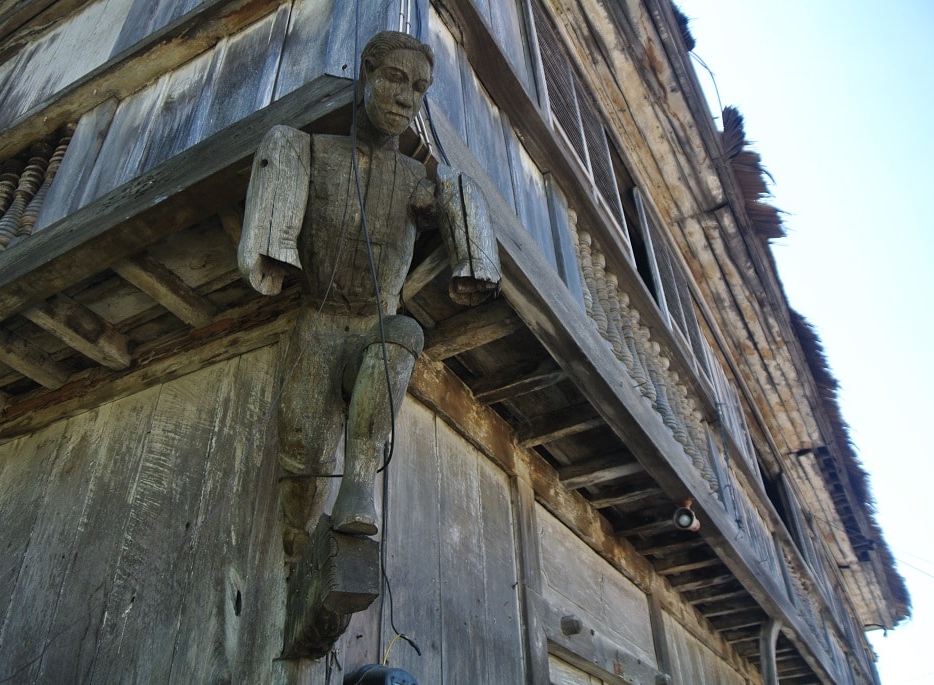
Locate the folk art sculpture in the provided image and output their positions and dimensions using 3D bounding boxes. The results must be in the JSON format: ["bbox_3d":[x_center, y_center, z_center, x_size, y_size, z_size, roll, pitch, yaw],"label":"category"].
[{"bbox_3d":[-0.236,-0.066,1.730,0.556,1.411,0.531,8,-24,-14],"label":"folk art sculpture"}]

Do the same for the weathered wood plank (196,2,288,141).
[{"bbox_3d":[-0.658,-0.837,2.364,0.285,0.573,0.042,-20,-41,22],"label":"weathered wood plank"}]

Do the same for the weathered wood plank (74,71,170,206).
[{"bbox_3d":[-1.232,-0.734,2.764,0.275,0.595,0.035,-20,-41,22],"label":"weathered wood plank"}]

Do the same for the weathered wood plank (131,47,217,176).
[{"bbox_3d":[-0.988,-0.817,2.653,0.268,0.578,0.035,-20,-41,22],"label":"weathered wood plank"}]

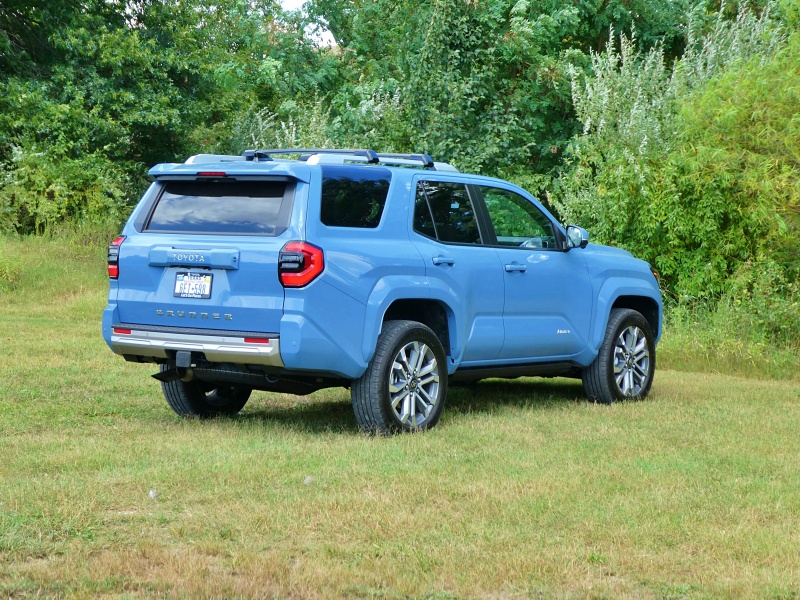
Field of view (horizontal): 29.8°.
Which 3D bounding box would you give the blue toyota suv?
[{"bbox_3d":[0.171,-0.069,11.153,2.030,1.880,4.950,3,3,37],"label":"blue toyota suv"}]

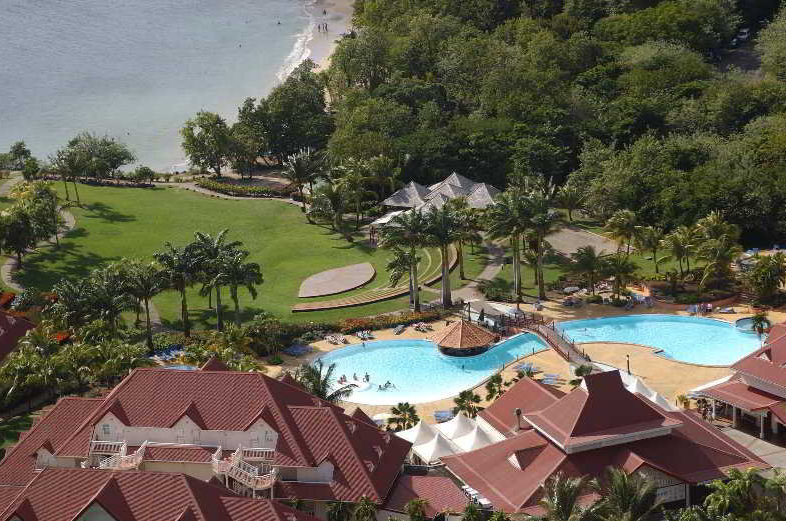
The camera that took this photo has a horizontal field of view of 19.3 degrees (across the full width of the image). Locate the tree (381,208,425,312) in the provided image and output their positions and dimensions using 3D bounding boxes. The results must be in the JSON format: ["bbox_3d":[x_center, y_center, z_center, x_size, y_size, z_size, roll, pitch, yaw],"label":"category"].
[{"bbox_3d":[1.263,0.096,305.817,5.930,13.640,5.930,0,20,0],"label":"tree"}]

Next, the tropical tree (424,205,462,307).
[{"bbox_3d":[6.606,-0.517,306.789,4.920,14.140,4.920,0,20,1],"label":"tropical tree"}]

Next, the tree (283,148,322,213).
[{"bbox_3d":[-13.430,-12.190,346.790,6.440,10.100,6.440,-2,18,-2],"label":"tree"}]

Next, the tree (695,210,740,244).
[{"bbox_3d":[43.350,-2.580,309.040,6.000,8.520,6.000,1,18,8],"label":"tree"}]

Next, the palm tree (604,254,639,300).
[{"bbox_3d":[30.740,2.317,310.615,4.700,6.220,4.700,2,20,6],"label":"palm tree"}]

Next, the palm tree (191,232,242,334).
[{"bbox_3d":[-22.901,2.812,298.297,6.290,13.600,6.290,-2,20,-4],"label":"palm tree"}]

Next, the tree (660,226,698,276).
[{"bbox_3d":[38.250,-1.240,307.650,5.020,7.100,5.020,1,18,7],"label":"tree"}]

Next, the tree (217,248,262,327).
[{"bbox_3d":[-20.005,3.704,300.130,5.560,10.680,5.560,-1,20,-4],"label":"tree"}]

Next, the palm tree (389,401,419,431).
[{"bbox_3d":[1.290,17.540,257.910,3.560,3.700,3.560,-2,18,0],"label":"palm tree"}]

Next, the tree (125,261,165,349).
[{"bbox_3d":[-30.350,5.460,285.920,5.700,11.480,5.700,-4,18,-6],"label":"tree"}]

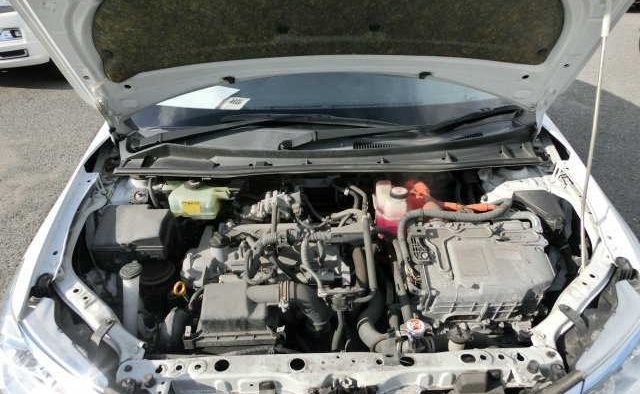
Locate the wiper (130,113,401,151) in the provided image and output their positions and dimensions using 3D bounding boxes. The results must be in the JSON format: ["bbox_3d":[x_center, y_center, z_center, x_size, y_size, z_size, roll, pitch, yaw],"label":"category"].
[{"bbox_3d":[-0.170,-0.232,1.437,0.863,0.050,0.126,-5,47,-4],"label":"wiper"}]

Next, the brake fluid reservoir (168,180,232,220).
[{"bbox_3d":[-0.353,0.007,1.310,0.178,0.095,0.090,-1,34,0],"label":"brake fluid reservoir"}]

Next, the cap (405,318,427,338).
[{"bbox_3d":[0.198,0.272,0.920,0.047,0.027,0.047,-1,34,0],"label":"cap"}]

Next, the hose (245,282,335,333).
[{"bbox_3d":[-0.069,0.259,1.040,0.195,0.110,0.090,-1,34,0],"label":"hose"}]

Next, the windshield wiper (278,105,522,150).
[{"bbox_3d":[0.273,-0.229,1.454,0.831,0.045,0.077,-9,48,-8],"label":"windshield wiper"}]

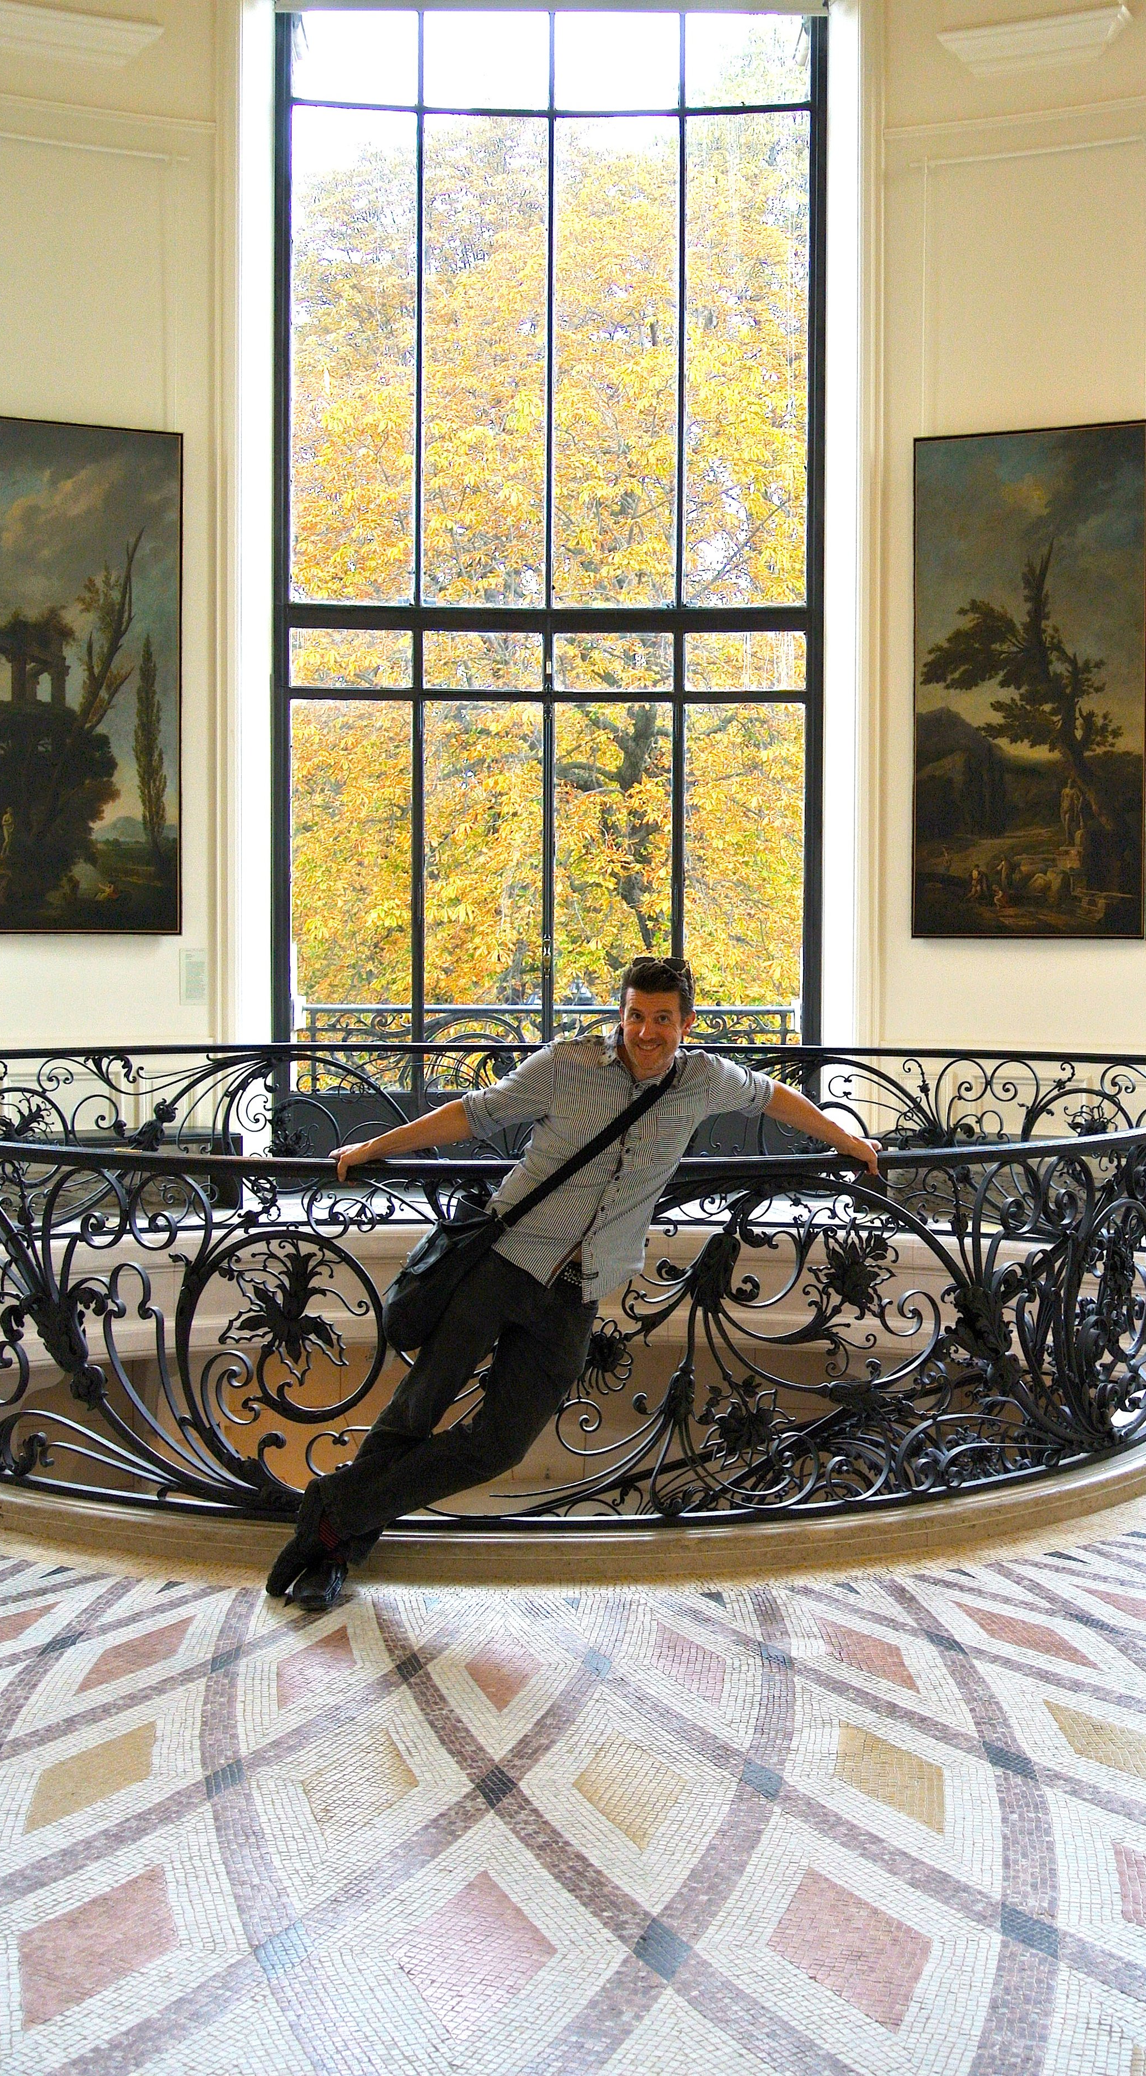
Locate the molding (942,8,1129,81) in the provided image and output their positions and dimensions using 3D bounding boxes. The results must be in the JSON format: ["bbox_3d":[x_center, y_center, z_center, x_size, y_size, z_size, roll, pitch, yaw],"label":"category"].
[{"bbox_3d":[2.600,-5.606,13.714,1.037,0.210,0.240,1,2,24],"label":"molding"}]

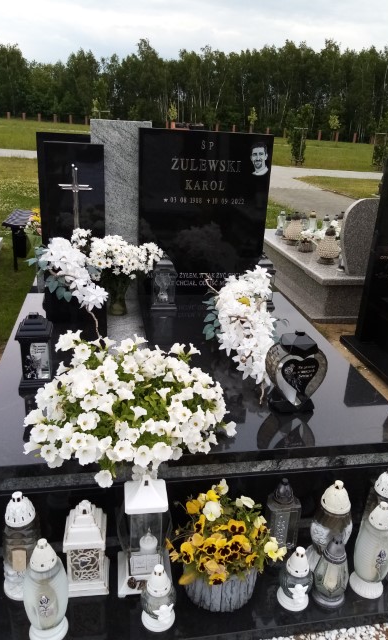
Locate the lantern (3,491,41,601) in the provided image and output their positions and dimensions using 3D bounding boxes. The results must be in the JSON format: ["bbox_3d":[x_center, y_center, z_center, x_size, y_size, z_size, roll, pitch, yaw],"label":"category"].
[{"bbox_3d":[-0.513,0.654,1.424,0.115,0.355,0.115,-6,24,-22],"label":"lantern"}]

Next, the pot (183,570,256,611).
[{"bbox_3d":[0.078,0.774,1.492,0.225,0.145,0.225,3,22,-1],"label":"pot"}]

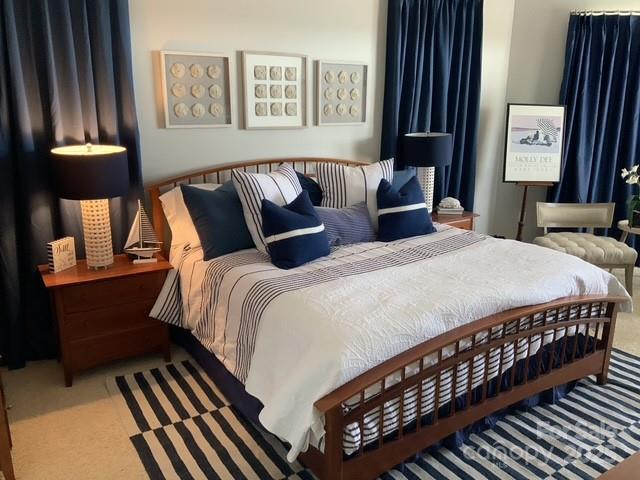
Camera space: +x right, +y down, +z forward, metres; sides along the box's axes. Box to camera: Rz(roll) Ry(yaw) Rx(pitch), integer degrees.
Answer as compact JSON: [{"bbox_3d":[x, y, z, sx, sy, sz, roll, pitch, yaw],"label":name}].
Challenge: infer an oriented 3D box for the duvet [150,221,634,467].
[{"bbox_3d":[0.379,0.343,3.425,2.420,0.520,1.900,-9,16,-31],"label":"duvet"}]

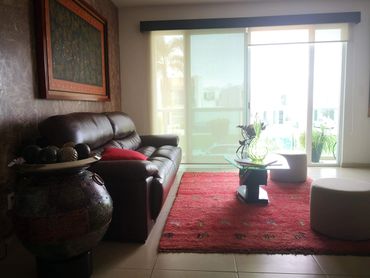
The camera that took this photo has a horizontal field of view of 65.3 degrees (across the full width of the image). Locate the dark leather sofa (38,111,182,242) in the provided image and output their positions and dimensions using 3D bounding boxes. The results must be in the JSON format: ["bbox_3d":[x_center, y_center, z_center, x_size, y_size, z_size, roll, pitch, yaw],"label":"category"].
[{"bbox_3d":[-0.654,0.206,3.256,1.019,0.998,2.058,0,6,5],"label":"dark leather sofa"}]

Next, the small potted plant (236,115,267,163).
[{"bbox_3d":[0.730,0.005,3.137,0.305,0.540,0.262,0,6,5],"label":"small potted plant"}]

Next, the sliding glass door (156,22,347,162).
[{"bbox_3d":[1.043,-0.678,4.917,3.181,2.331,0.105,0,6,5],"label":"sliding glass door"}]

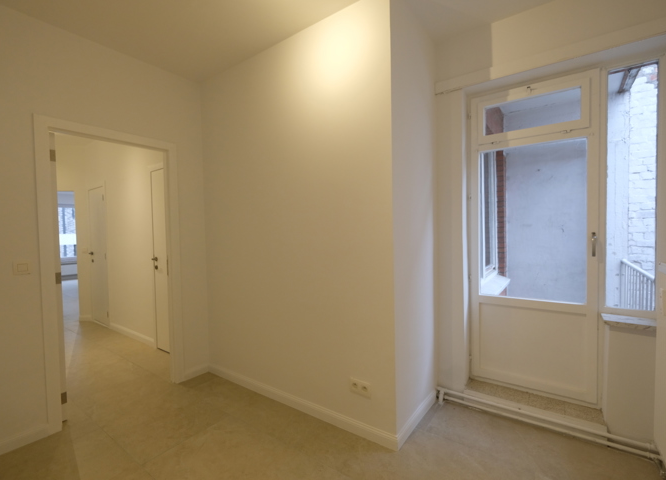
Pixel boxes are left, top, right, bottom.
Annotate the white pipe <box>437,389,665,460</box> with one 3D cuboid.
[{"bbox_3d":[1.282,1.168,1.964,1.196,0.098,0.040,0,2,34],"label":"white pipe"}]

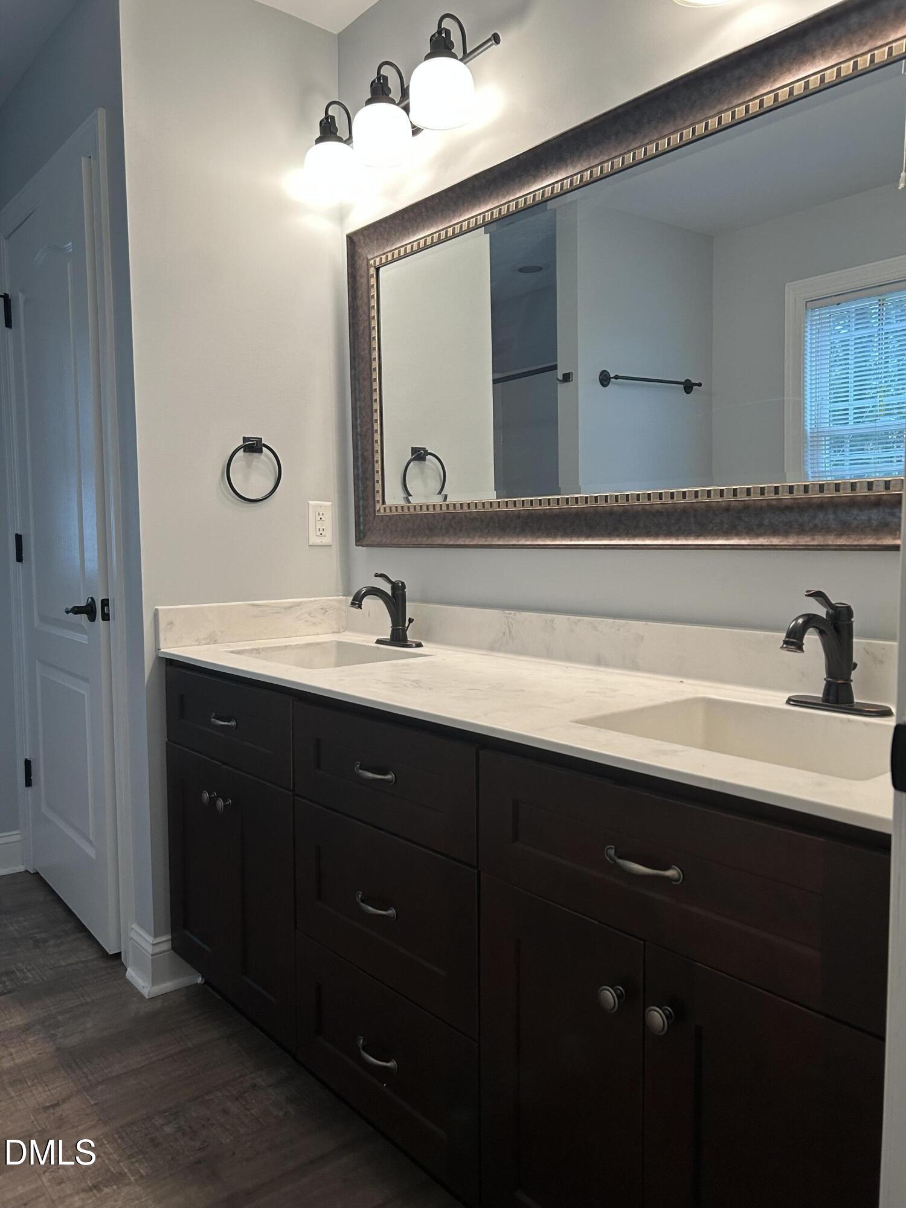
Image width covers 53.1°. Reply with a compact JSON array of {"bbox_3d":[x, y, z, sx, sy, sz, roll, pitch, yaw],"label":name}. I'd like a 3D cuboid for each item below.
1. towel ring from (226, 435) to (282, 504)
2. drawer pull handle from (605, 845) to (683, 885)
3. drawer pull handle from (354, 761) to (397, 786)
[{"bbox_3d":[-0.506,-0.344,2.323,0.156,0.168,0.056,-4,6,-39],"label":"towel ring"},{"bbox_3d":[0.219,0.316,1.089,0.027,0.022,0.117,-4,6,-40],"label":"drawer pull handle"},{"bbox_3d":[-0.141,0.285,1.516,0.027,0.021,0.118,-4,6,-40],"label":"drawer pull handle"}]

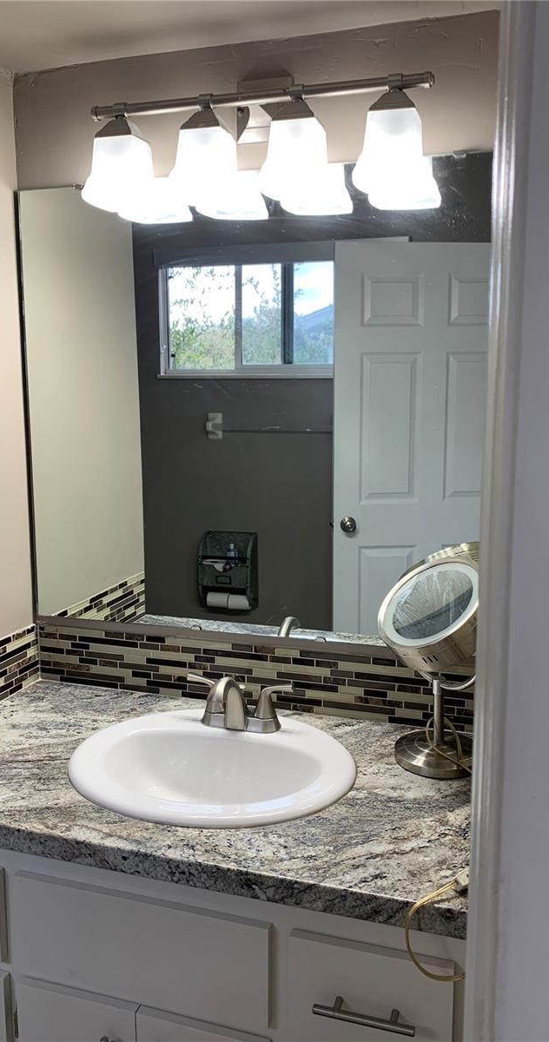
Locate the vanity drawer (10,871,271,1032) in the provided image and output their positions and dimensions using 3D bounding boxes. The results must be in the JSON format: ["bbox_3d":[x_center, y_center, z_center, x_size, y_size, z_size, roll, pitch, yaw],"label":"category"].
[{"bbox_3d":[-0.199,0.622,1.150,0.405,0.152,0.019,3,9,17],"label":"vanity drawer"}]

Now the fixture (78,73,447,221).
[{"bbox_3d":[-0.038,-0.704,1.416,0.645,0.219,0.132,3,9,17],"label":"fixture"}]

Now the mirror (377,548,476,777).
[{"bbox_3d":[0.288,0.253,1.359,0.185,0.350,0.210,-4,9,-27],"label":"mirror"}]

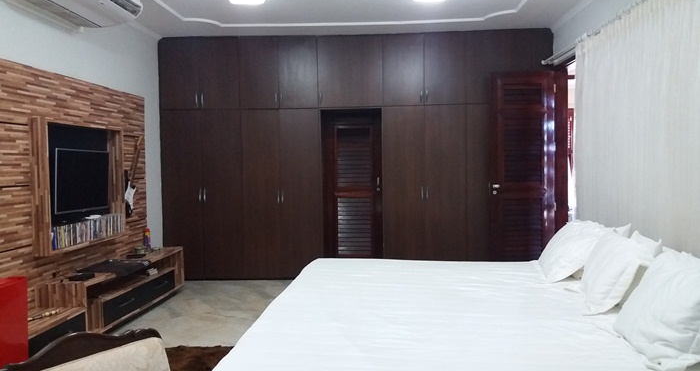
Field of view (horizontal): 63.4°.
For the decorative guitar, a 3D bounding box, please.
[{"bbox_3d":[-2.365,-0.106,6.254,0.070,0.960,0.330,-1,-20,4],"label":"decorative guitar"}]

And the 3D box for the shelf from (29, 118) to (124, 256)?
[{"bbox_3d":[-2.414,-0.005,5.140,0.160,1.104,1.296,-1,2,4],"label":"shelf"}]

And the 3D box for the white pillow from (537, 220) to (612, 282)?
[{"bbox_3d":[1.533,0.418,3.944,0.170,0.460,0.680,40,11,9],"label":"white pillow"}]

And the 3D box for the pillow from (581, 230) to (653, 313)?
[{"bbox_3d":[1.439,0.453,3.129,0.160,0.450,0.650,38,13,14],"label":"pillow"}]

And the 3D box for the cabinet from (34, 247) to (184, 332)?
[{"bbox_3d":[-2.225,0.987,5.564,0.444,0.446,2.105,-1,2,4],"label":"cabinet"}]

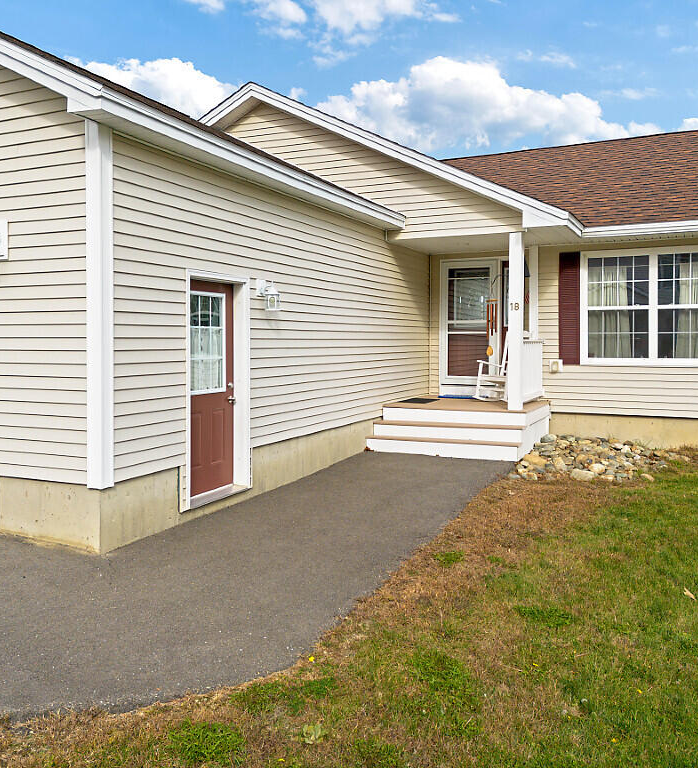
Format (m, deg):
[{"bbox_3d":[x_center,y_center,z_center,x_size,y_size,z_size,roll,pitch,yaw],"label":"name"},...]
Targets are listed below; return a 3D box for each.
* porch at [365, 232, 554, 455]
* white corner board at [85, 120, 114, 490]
[{"bbox_3d":[1.730,-0.600,10.500,2.100,3.000,2.450,1,3,25],"label":"porch"},{"bbox_3d":[-1.908,-0.600,5.450,0.143,2.780,0.141,1,3,25],"label":"white corner board"}]

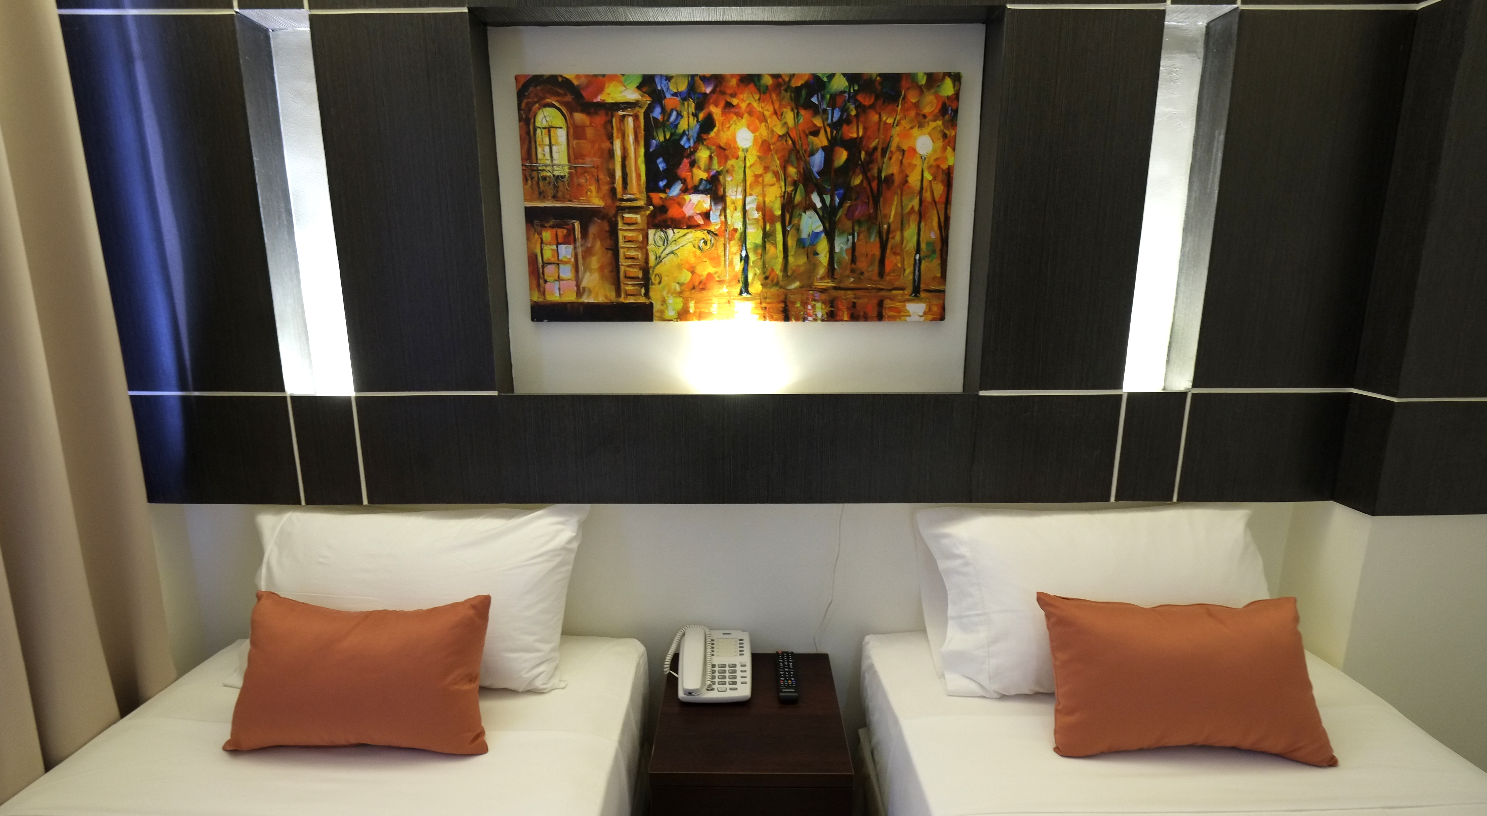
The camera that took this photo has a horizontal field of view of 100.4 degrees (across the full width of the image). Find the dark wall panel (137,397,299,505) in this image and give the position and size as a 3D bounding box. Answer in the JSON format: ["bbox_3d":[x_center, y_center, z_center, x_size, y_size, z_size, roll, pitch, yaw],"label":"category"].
[{"bbox_3d":[-1.275,0.099,1.529,0.381,0.276,0.050,0,10,0],"label":"dark wall panel"}]

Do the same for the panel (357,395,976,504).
[{"bbox_3d":[-0.189,0.095,1.527,1.485,0.276,0.050,0,10,0],"label":"panel"}]

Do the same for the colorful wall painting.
[{"bbox_3d":[-0.012,-0.488,1.477,1.009,0.558,0.035,0,10,0],"label":"colorful wall painting"}]

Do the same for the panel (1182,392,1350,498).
[{"bbox_3d":[1.256,0.091,1.525,0.384,0.276,0.050,0,10,0],"label":"panel"}]

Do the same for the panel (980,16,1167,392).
[{"bbox_3d":[0.736,-0.452,1.426,0.344,0.831,0.050,0,10,0],"label":"panel"}]

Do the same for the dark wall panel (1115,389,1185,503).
[{"bbox_3d":[0.987,0.091,1.525,0.154,0.276,0.050,0,10,0],"label":"dark wall panel"}]

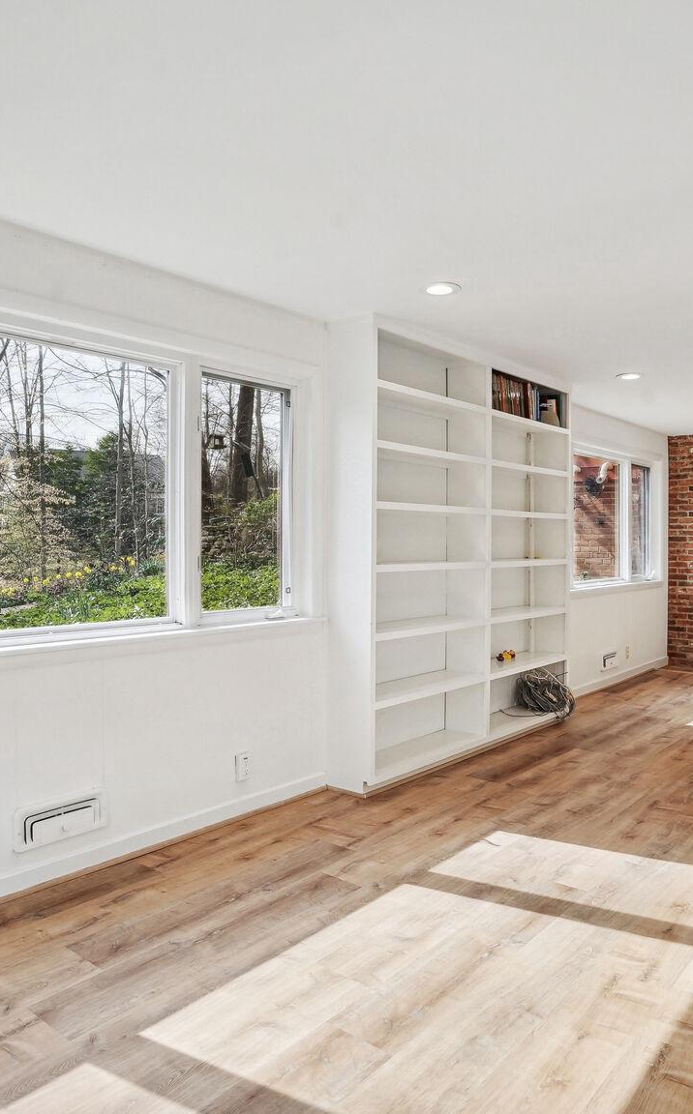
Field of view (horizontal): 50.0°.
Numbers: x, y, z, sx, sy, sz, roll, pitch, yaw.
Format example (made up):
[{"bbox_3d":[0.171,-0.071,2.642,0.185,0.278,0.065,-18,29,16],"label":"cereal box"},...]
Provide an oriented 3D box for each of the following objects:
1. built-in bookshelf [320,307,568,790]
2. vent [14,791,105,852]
[{"bbox_3d":[0.780,-0.013,4.762,0.310,2.430,2.360,1,1,41],"label":"built-in bookshelf"},{"bbox_3d":[-1.078,0.998,2.831,0.030,0.152,0.360,1,1,41],"label":"vent"}]

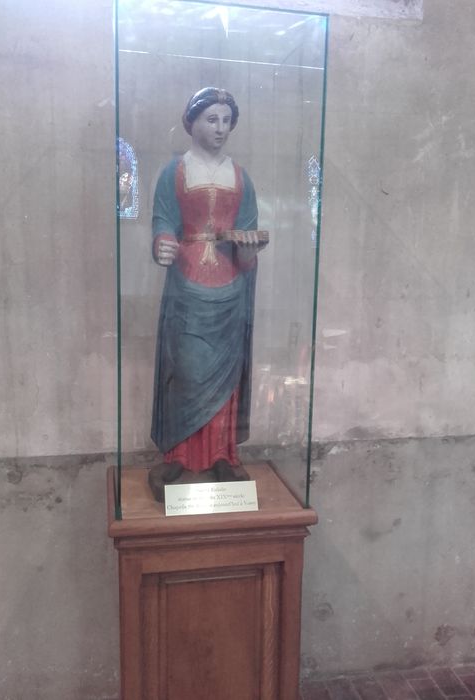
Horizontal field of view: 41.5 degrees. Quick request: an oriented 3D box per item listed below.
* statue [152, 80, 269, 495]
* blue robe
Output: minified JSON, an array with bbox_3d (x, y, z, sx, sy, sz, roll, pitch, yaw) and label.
[{"bbox_3d":[-0.075,-0.156,1.583,0.281,0.975,0.230,-1,9,-12],"label":"statue"},{"bbox_3d":[-0.081,-0.106,1.599,0.269,0.732,0.213,-1,9,-12],"label":"blue robe"}]

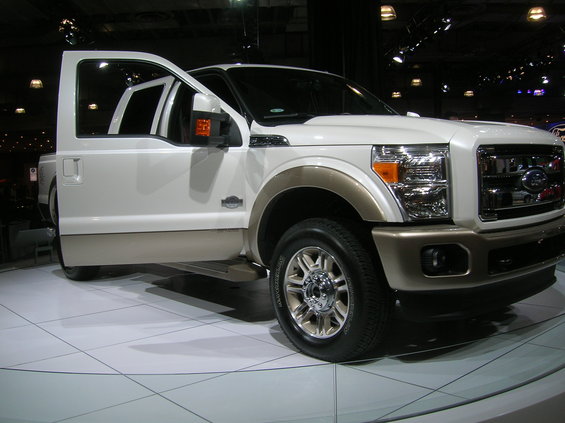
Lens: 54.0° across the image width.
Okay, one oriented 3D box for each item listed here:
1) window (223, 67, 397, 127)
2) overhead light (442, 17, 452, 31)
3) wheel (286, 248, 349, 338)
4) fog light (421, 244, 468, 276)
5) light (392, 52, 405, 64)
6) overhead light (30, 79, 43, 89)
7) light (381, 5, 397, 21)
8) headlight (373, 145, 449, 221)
[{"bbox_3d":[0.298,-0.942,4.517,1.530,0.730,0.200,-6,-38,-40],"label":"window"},{"bbox_3d":[3.773,-4.299,12.682,0.250,0.320,0.280,-6,5,-38],"label":"overhead light"},{"bbox_3d":[0.252,0.480,3.383,0.180,0.550,0.550,-6,5,-40],"label":"wheel"},{"bbox_3d":[0.836,0.250,2.893,0.220,0.165,0.120,-4,5,-25],"label":"fog light"},{"bbox_3d":[3.462,-4.566,16.552,0.310,0.330,0.310,2,6,45],"label":"light"},{"bbox_3d":[-9.533,-4.955,21.518,0.470,0.320,0.470,-3,4,0],"label":"overhead light"},{"bbox_3d":[2.607,-4.929,13.771,0.480,0.340,0.480,-3,4,0],"label":"light"},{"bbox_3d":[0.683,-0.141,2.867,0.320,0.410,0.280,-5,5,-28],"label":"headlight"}]

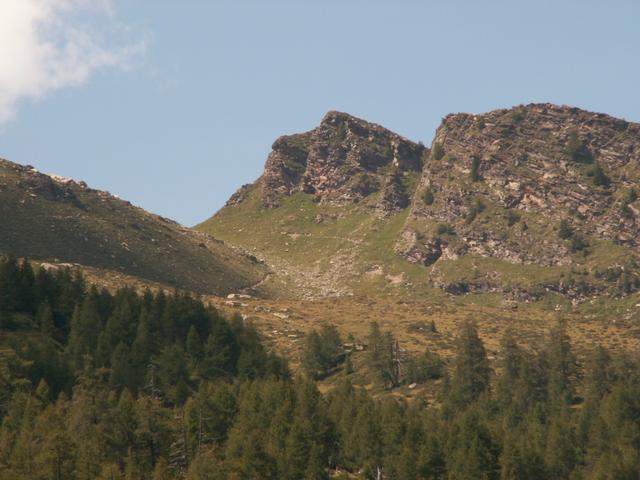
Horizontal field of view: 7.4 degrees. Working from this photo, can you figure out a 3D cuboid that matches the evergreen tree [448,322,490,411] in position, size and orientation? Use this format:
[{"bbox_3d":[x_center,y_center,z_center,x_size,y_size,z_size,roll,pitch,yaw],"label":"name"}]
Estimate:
[{"bbox_3d":[23.103,19.549,760.000,6.300,14.300,6.300,0,-10,0],"label":"evergreen tree"}]

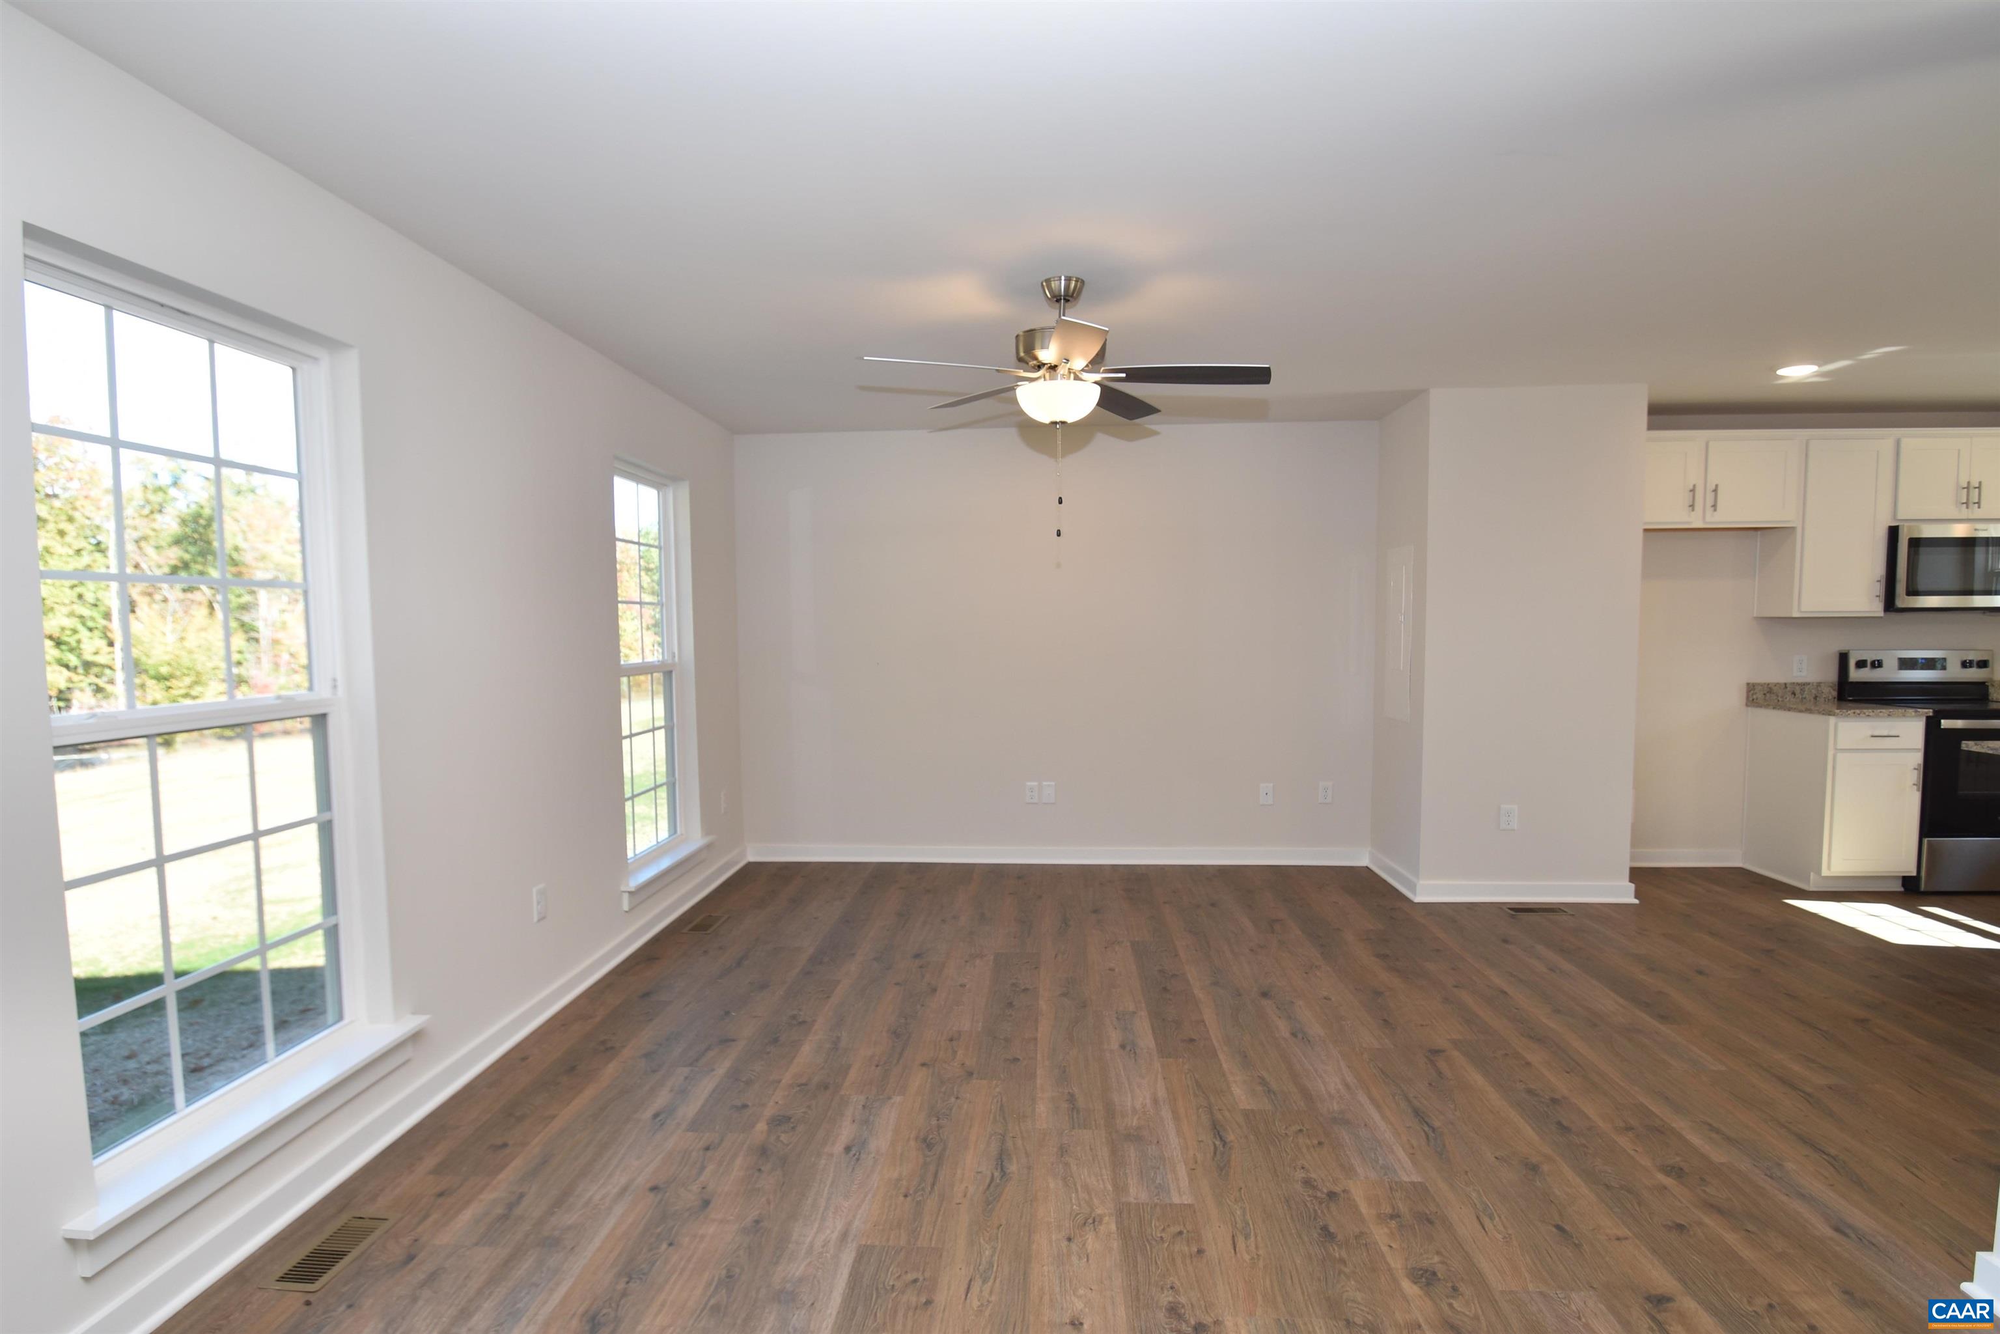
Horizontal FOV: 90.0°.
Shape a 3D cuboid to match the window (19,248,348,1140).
[{"bbox_3d":[-1.751,0.107,2.232,0.075,1.720,0.820,0,3,3],"label":"window"}]

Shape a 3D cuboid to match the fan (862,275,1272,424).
[{"bbox_3d":[0.197,-1.009,3.217,1.290,0.455,1.270,0,3,3],"label":"fan"}]

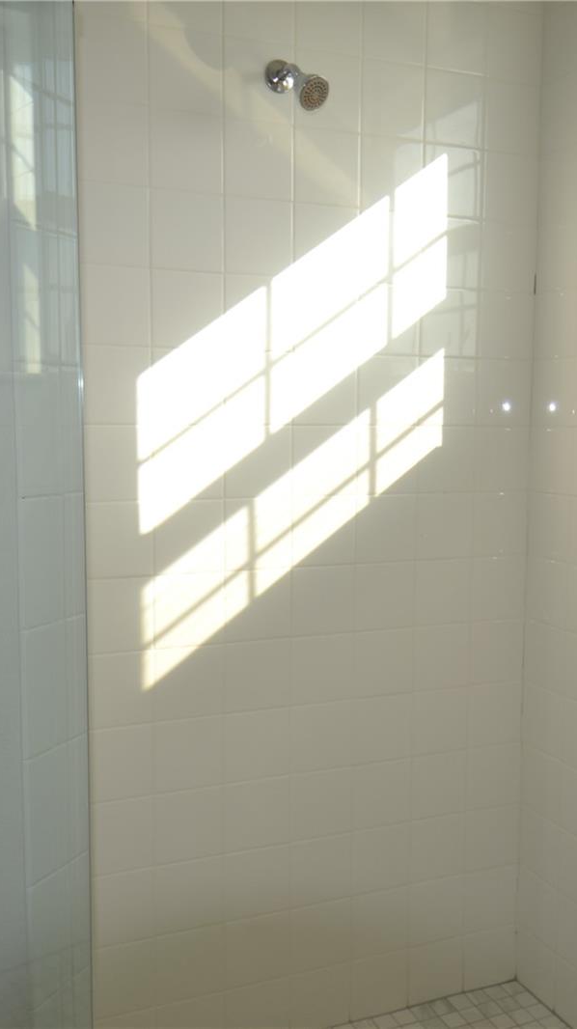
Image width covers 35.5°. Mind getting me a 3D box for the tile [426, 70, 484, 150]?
[{"bbox_3d":[0.366,-0.892,1.992,0.152,0.152,0.010,-2,6,-21],"label":"tile"}]

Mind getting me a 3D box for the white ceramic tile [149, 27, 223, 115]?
[{"bbox_3d":[-0.202,-0.873,1.774,0.152,0.152,0.010,-2,6,-21],"label":"white ceramic tile"}]

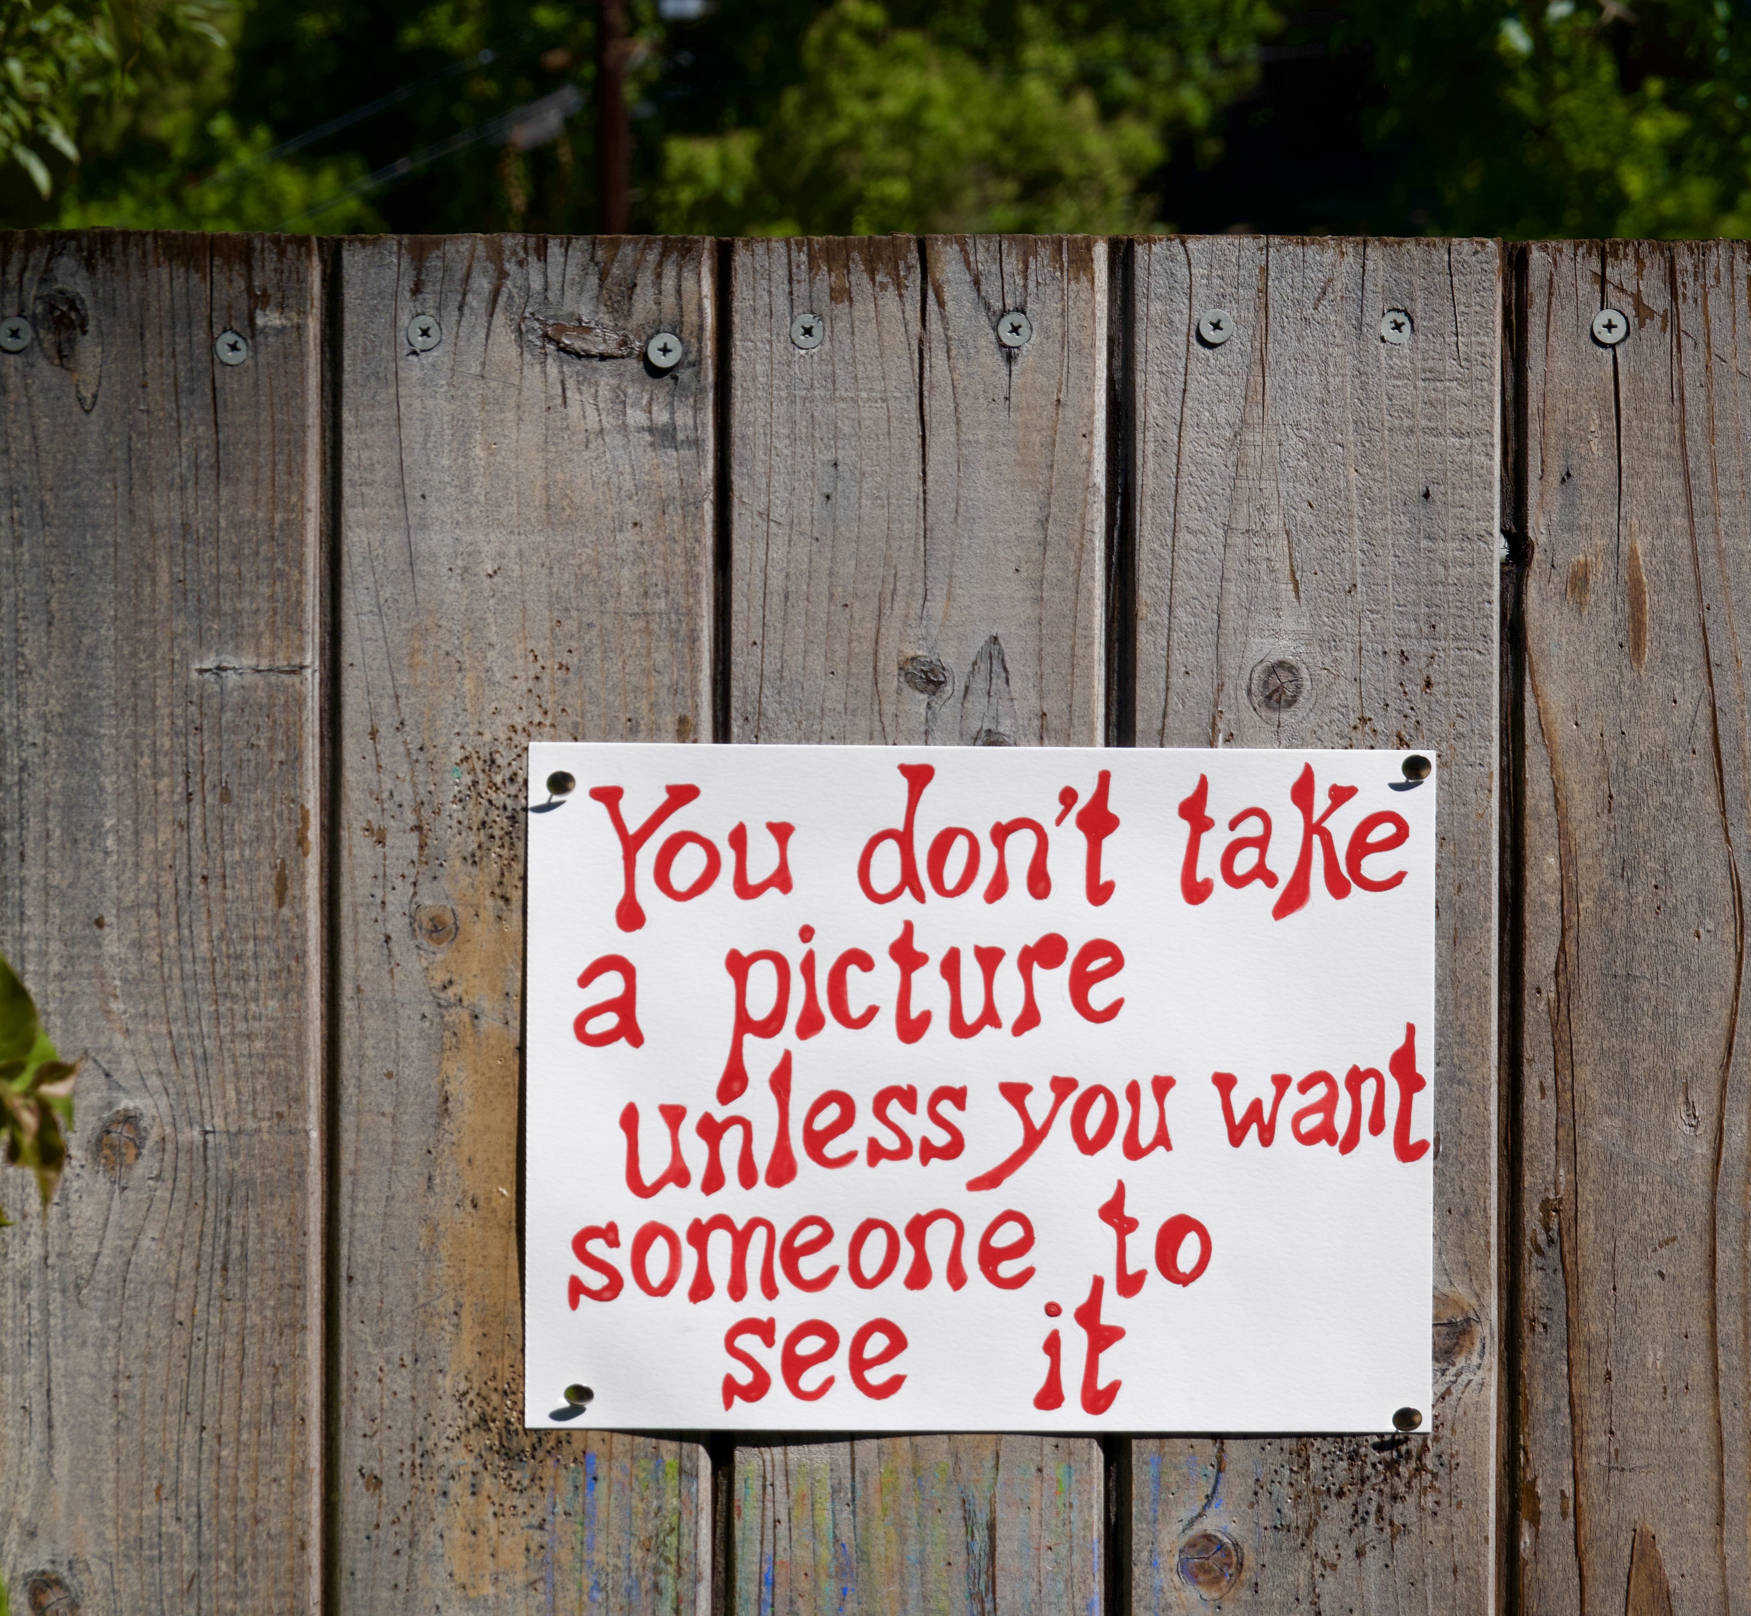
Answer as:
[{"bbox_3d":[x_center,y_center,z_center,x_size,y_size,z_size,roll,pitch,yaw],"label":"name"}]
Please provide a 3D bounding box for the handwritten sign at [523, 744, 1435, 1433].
[{"bbox_3d":[0.036,0.095,2.160,0.306,0.231,0.005,0,1,-1],"label":"handwritten sign"}]

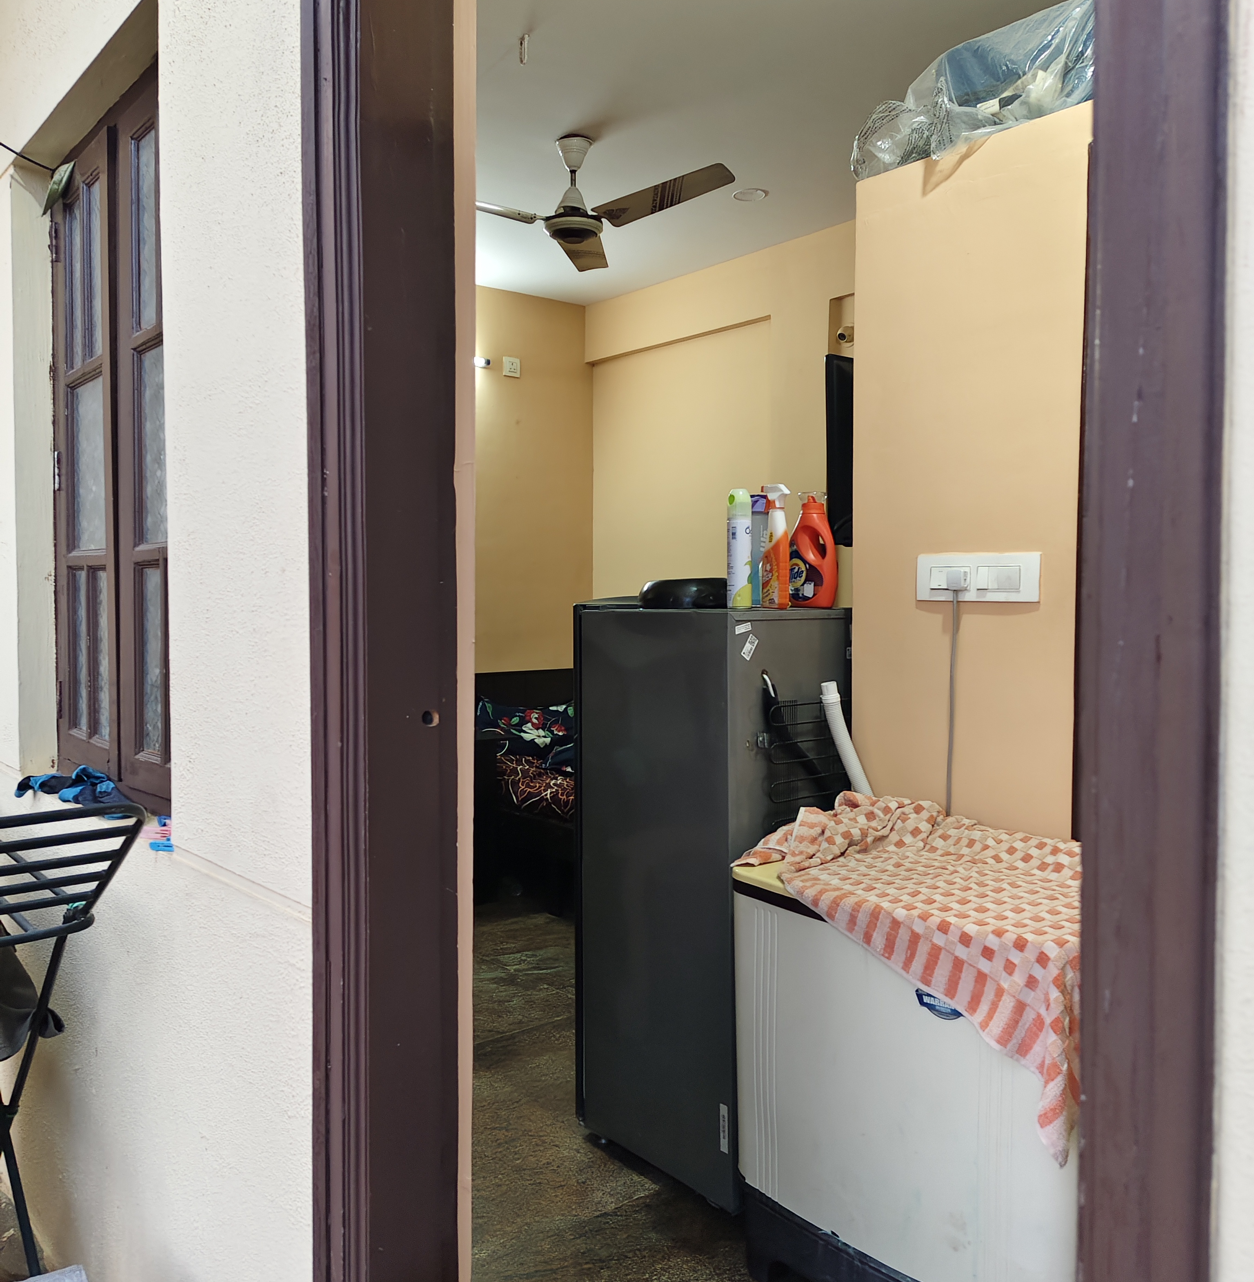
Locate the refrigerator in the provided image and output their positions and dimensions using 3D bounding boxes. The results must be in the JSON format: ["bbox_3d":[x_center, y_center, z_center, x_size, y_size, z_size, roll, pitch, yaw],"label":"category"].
[{"bbox_3d":[0.266,0.541,2.665,0.540,1.230,0.564,-1,2,-38],"label":"refrigerator"}]

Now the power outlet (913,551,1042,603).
[{"bbox_3d":[0.656,-0.120,2.200,0.022,0.090,0.267,-1,2,-40],"label":"power outlet"}]

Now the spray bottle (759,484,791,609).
[{"bbox_3d":[0.311,-0.196,2.424,0.048,0.262,0.083,-1,2,-35],"label":"spray bottle"}]

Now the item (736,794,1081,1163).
[{"bbox_3d":[0.558,0.525,1.973,0.390,0.415,0.742,-1,2,-40],"label":"item"}]

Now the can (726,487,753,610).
[{"bbox_3d":[0.231,-0.188,2.374,0.052,0.248,0.052,0,2,0],"label":"can"}]

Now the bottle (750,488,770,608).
[{"bbox_3d":[0.285,-0.189,2.480,0.055,0.245,0.055,0,2,0],"label":"bottle"}]

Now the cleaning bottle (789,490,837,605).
[{"bbox_3d":[0.408,-0.192,2.537,0.108,0.248,0.068,1,2,28],"label":"cleaning bottle"}]

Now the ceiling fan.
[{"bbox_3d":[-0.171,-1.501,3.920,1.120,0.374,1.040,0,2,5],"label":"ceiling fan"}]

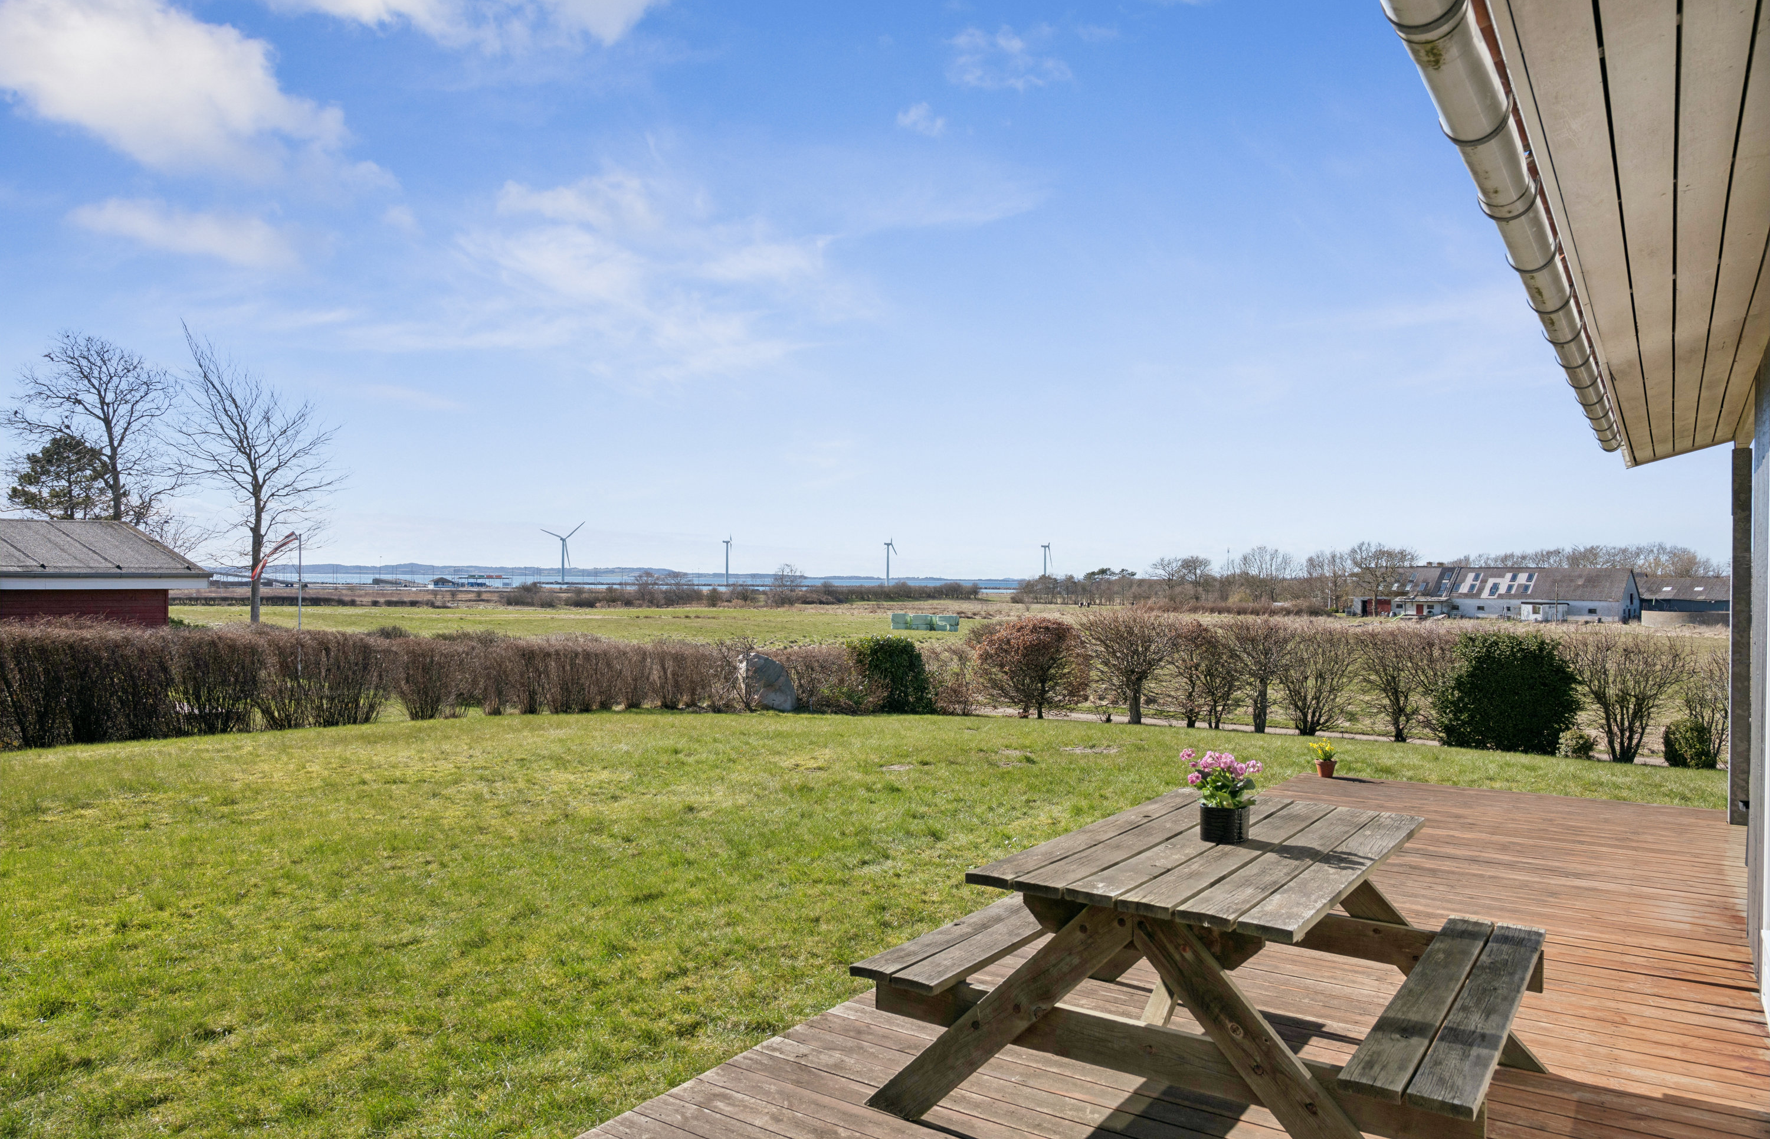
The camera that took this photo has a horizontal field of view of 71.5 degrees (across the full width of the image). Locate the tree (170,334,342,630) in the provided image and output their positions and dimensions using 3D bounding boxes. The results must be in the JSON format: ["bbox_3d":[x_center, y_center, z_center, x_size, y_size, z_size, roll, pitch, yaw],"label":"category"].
[{"bbox_3d":[-18.879,-2.207,37.000,5.329,9.911,4.800,0,0,0],"label":"tree"}]

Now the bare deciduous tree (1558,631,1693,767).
[{"bbox_3d":[7.623,1.295,12.650,1.300,1.367,1.150,0,0,32],"label":"bare deciduous tree"}]

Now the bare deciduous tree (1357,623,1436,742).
[{"bbox_3d":[5.879,1.293,14.100,0.900,1.322,0.880,0,0,32],"label":"bare deciduous tree"}]

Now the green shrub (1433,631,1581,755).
[{"bbox_3d":[6.699,1.322,13.200,1.500,1.310,1.300,0,0,32],"label":"green shrub"}]

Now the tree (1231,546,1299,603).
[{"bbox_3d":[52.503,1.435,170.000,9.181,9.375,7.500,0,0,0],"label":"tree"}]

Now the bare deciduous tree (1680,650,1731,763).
[{"bbox_3d":[7.643,1.235,11.200,0.857,1.059,0.900,0,0,0],"label":"bare deciduous tree"}]

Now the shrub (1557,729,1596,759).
[{"bbox_3d":[7.251,1.829,12.900,0.410,0.313,0.390,0,0,32],"label":"shrub"}]

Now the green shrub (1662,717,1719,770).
[{"bbox_3d":[8.095,1.751,12.350,0.580,0.518,0.540,0,0,32],"label":"green shrub"}]

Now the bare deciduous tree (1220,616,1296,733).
[{"bbox_3d":[4.480,1.266,14.800,0.910,1.371,0.880,0,0,32],"label":"bare deciduous tree"}]

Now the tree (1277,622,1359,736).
[{"bbox_3d":[5.142,1.298,14.600,0.960,1.320,0.920,0,0,32],"label":"tree"}]

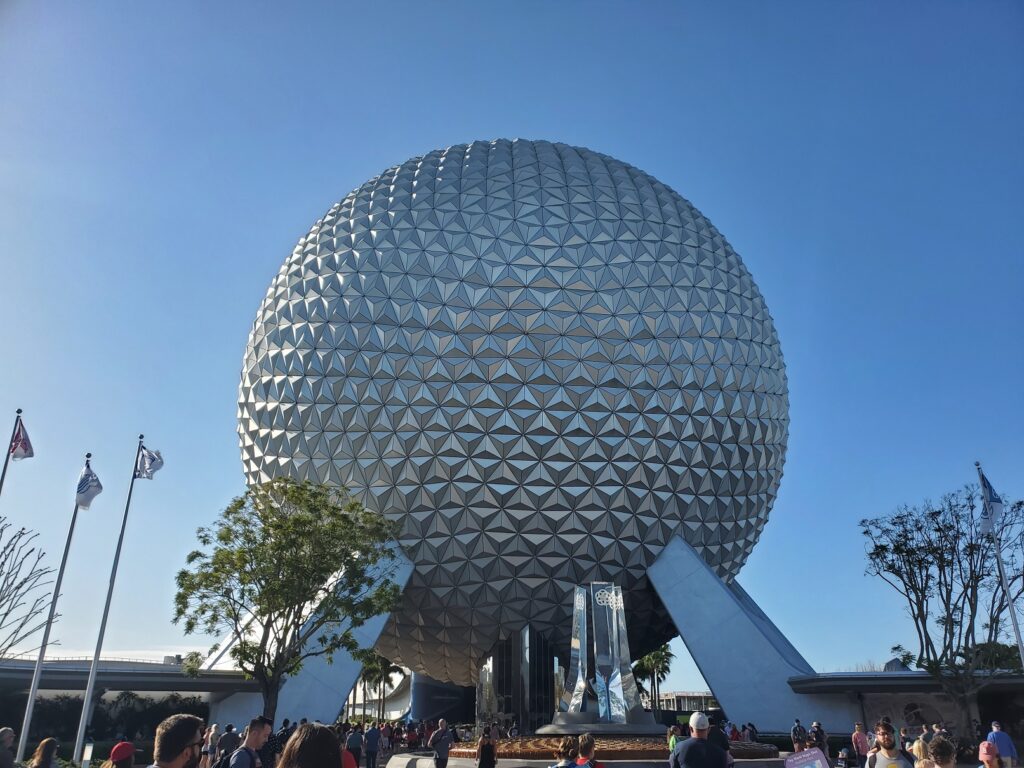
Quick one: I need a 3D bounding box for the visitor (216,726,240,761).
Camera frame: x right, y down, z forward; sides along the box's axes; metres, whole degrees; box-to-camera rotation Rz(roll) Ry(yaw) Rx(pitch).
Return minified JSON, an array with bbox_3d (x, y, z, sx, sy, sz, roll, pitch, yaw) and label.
[{"bbox_3d":[-8.231,10.659,22.071,0.550,1.660,0.400,-7,-25,16],"label":"visitor"}]

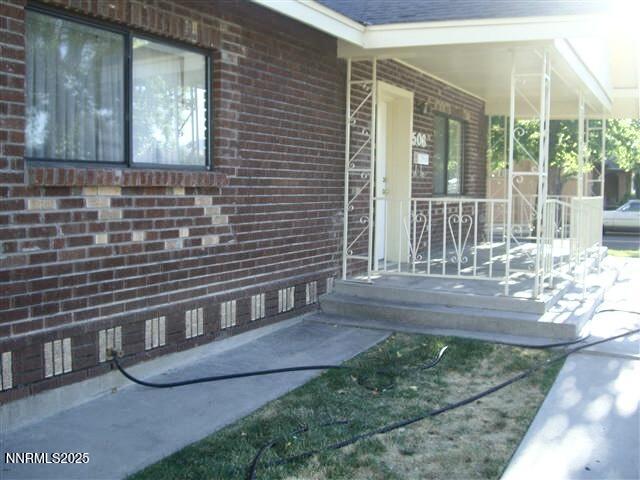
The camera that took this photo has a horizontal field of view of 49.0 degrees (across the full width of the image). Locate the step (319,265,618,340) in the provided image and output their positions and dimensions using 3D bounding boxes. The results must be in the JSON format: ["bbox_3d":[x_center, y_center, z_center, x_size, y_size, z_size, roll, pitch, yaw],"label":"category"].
[{"bbox_3d":[2.220,0.565,8.604,2.414,0.133,4.860,3,5,28],"label":"step"}]

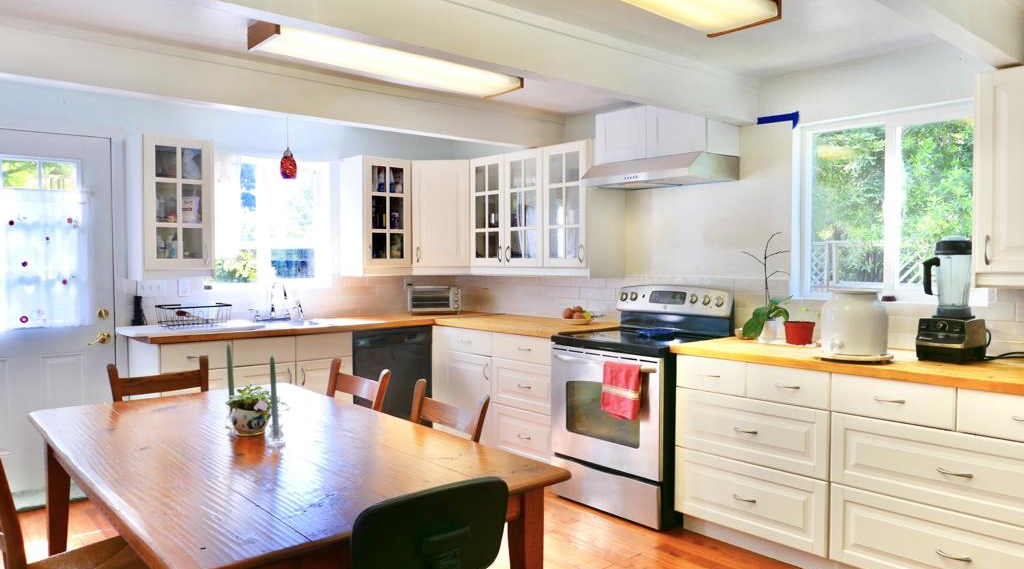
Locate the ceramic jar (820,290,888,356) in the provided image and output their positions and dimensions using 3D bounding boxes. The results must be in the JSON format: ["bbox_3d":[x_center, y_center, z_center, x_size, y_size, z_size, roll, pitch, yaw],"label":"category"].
[{"bbox_3d":[1.553,0.169,3.091,0.295,0.279,0.272,0,2,0],"label":"ceramic jar"}]

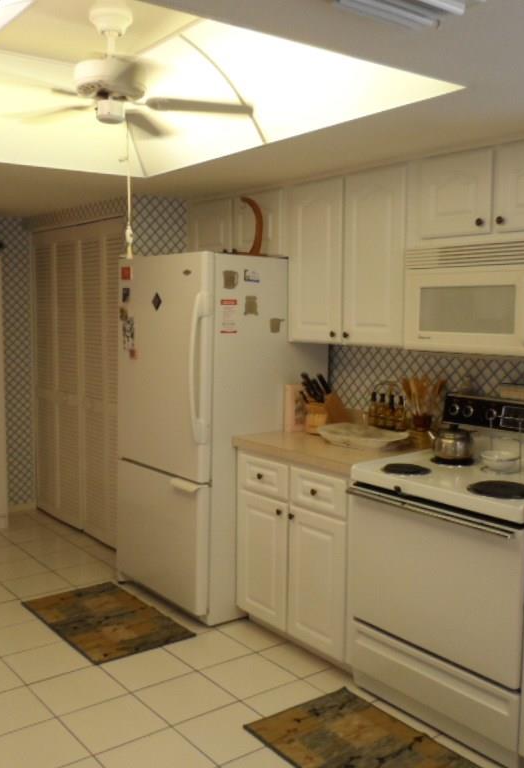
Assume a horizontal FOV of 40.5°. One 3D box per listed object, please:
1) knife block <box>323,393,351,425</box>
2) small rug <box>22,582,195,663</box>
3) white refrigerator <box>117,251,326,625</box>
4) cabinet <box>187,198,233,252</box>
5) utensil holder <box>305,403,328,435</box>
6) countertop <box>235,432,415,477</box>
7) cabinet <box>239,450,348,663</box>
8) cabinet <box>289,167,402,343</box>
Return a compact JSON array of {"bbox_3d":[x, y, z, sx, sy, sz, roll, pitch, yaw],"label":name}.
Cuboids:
[{"bbox_3d":[0.369,0.151,3.666,0.160,0.195,0.100,-4,7,-39],"label":"knife block"},{"bbox_3d":[-0.793,1.172,3.563,0.501,0.010,0.852,-4,7,-39],"label":"small rug"},{"bbox_3d":[-0.253,0.238,3.901,0.790,1.803,0.831,-4,7,-39],"label":"white refrigerator"},{"bbox_3d":[-0.171,-0.858,4.082,0.336,0.340,0.460,-3,7,-38],"label":"cabinet"},{"bbox_3d":[0.293,0.175,3.643,0.090,0.150,0.095,-4,7,-39],"label":"utensil holder"},{"bbox_3d":[0.355,0.302,3.333,0.642,0.042,0.778,-4,7,-39],"label":"countertop"},{"bbox_3d":[0.353,0.747,3.376,0.619,0.855,0.762,-4,7,-39],"label":"cabinet"},{"bbox_3d":[0.484,-0.547,3.275,0.336,0.738,0.740,-3,7,-38],"label":"cabinet"}]

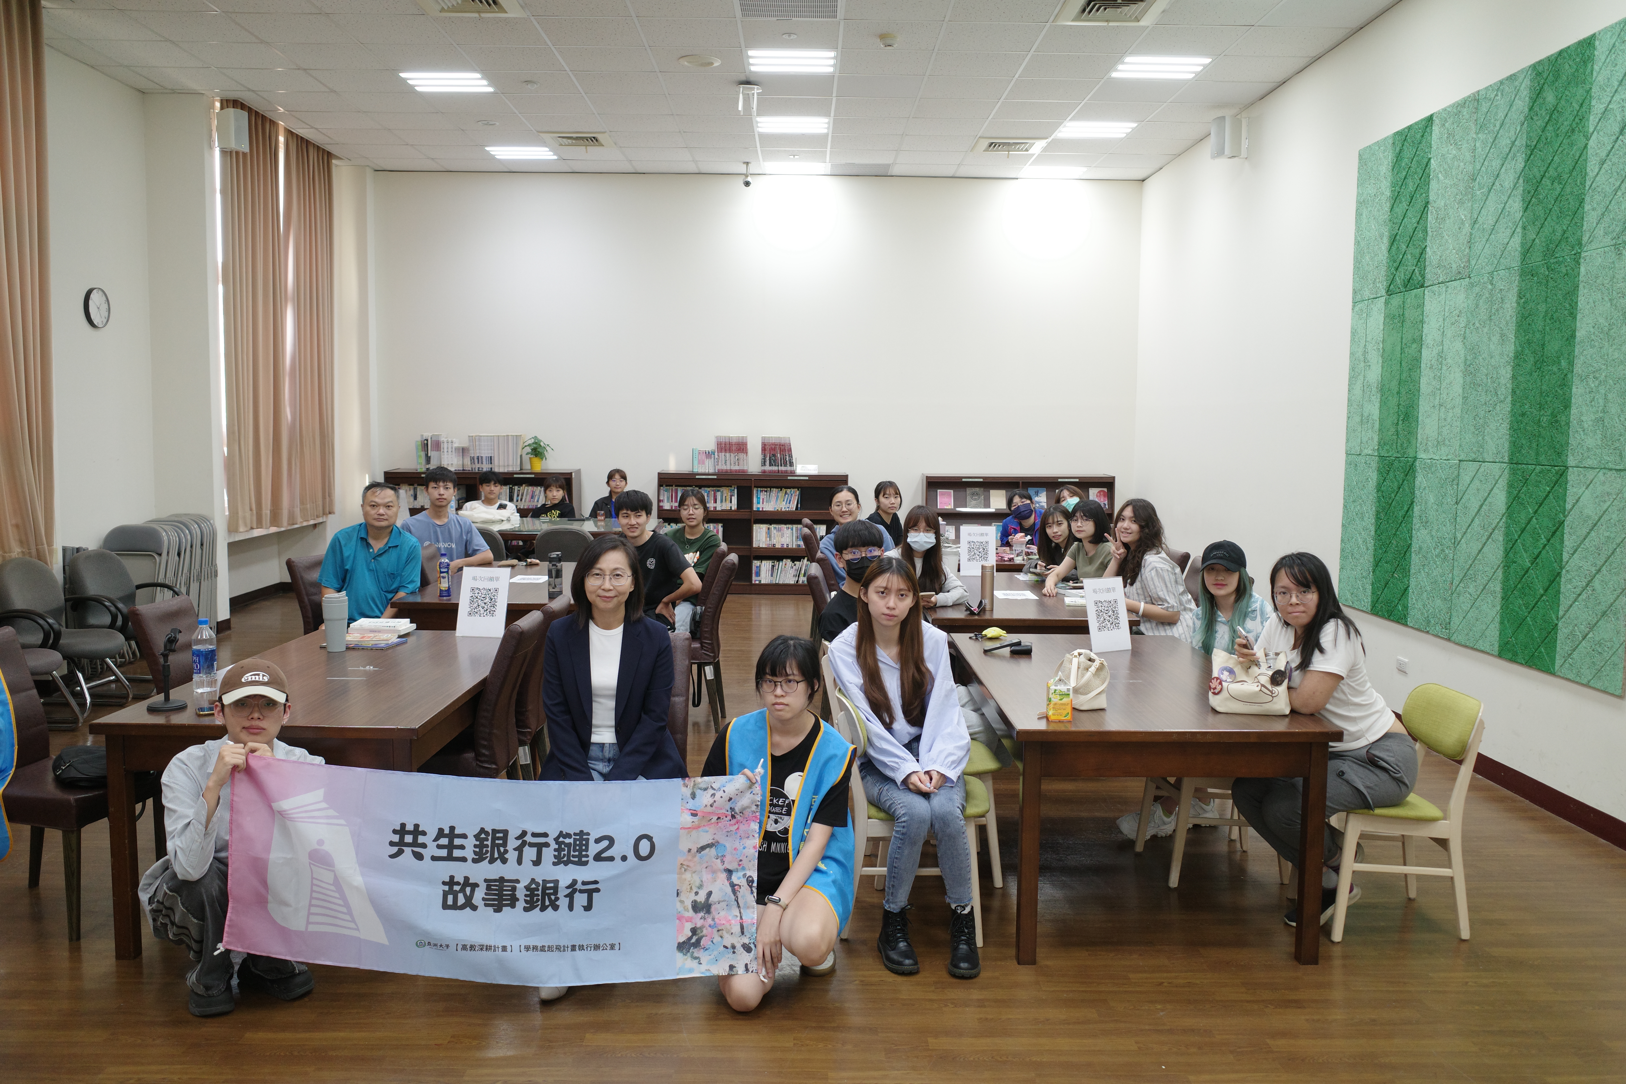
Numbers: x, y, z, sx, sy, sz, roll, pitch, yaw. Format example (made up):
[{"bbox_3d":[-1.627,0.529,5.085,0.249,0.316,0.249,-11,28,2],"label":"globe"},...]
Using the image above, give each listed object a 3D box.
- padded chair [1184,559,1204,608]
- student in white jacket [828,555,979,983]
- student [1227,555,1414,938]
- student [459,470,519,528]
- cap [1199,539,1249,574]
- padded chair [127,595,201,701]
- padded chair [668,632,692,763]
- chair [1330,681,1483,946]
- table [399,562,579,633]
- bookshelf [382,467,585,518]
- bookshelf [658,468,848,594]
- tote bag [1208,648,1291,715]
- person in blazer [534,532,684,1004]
[{"bbox_3d":[1.826,0.574,6.675,0.614,0.960,0.465,0,6,-5],"label":"padded chair"},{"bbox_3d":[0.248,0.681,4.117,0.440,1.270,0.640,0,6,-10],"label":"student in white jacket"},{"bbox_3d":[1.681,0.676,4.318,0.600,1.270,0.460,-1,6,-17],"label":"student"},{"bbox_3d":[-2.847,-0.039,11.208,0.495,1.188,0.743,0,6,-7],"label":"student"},{"bbox_3d":[1.527,0.058,4.719,0.173,0.129,0.242,3,6,24],"label":"cap"},{"bbox_3d":[-2.217,0.693,4.877,0.580,0.950,0.440,1,5,3],"label":"padded chair"},{"bbox_3d":[-0.624,0.798,3.948,0.450,0.950,0.580,1,5,-1],"label":"padded chair"},{"bbox_3d":[1.906,0.884,4.236,0.490,0.780,0.430,0,5,-3],"label":"chair"},{"bbox_3d":[-1.620,0.607,7.330,1.020,0.761,1.760,1,6,1],"label":"table"},{"bbox_3d":[-3.161,-0.105,12.186,1.770,1.130,0.430,1,5,-1],"label":"bookshelf"},{"bbox_3d":[-0.573,-0.090,12.163,1.802,1.143,0.376,1,6,0],"label":"bookshelf"},{"bbox_3d":[1.417,0.449,4.110,0.253,0.198,0.124,1,6,5],"label":"tote bag"},{"bbox_3d":[-0.632,0.651,3.919,0.465,1.307,0.673,0,6,-6],"label":"person in blazer"}]

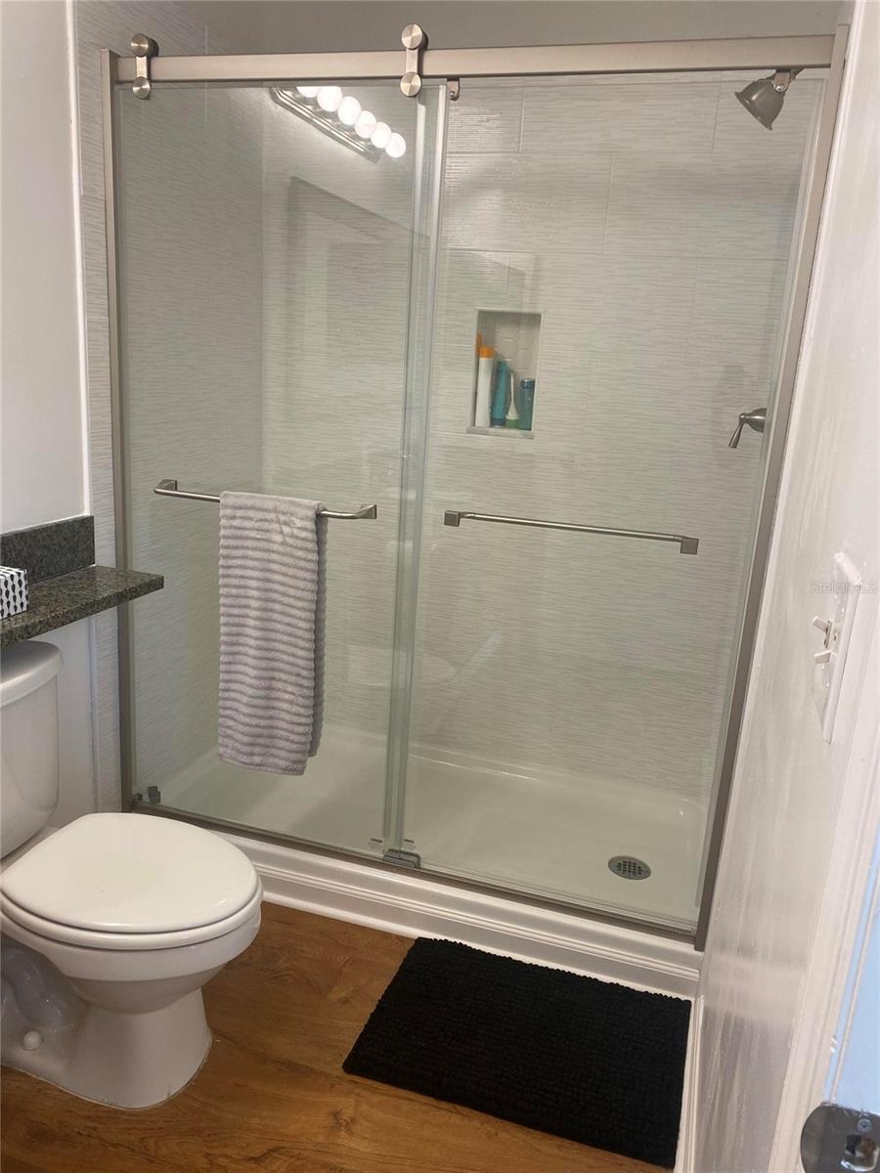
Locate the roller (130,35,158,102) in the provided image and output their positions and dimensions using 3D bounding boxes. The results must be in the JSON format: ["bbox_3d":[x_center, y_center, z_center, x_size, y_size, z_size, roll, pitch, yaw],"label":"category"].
[{"bbox_3d":[-0.643,-1.132,1.931,0.044,0.128,0.040,8,15,16],"label":"roller"}]

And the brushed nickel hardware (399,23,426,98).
[{"bbox_3d":[-0.050,-1.044,1.760,0.044,0.128,0.040,8,15,16],"label":"brushed nickel hardware"}]

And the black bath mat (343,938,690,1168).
[{"bbox_3d":[0.181,0.925,1.819,0.625,0.018,0.432,8,15,16],"label":"black bath mat"}]

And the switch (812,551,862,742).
[{"bbox_3d":[0.293,0.041,0.669,0.016,0.118,0.118,8,15,17],"label":"switch"}]

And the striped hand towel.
[{"bbox_3d":[-0.397,0.113,2.082,0.250,0.665,0.065,8,15,16],"label":"striped hand towel"}]

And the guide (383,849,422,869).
[{"bbox_3d":[-0.094,0.667,2.172,0.082,0.022,0.037,8,15,16],"label":"guide"}]

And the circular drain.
[{"bbox_3d":[0.514,0.762,2.380,0.112,0.006,0.112,3,14,-1],"label":"circular drain"}]

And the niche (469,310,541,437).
[{"bbox_3d":[0.200,-0.622,2.583,0.190,0.345,0.090,8,15,16],"label":"niche"}]

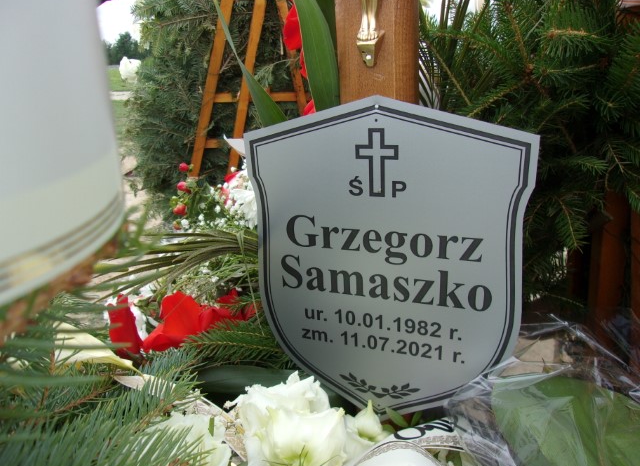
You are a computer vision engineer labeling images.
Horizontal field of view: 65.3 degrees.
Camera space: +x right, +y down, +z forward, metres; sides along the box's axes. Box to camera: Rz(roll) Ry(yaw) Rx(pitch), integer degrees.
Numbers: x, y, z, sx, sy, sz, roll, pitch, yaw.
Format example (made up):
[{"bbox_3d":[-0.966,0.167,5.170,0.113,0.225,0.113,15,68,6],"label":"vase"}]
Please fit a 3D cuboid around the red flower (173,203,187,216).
[{"bbox_3d":[-0.155,-0.026,0.550,0.014,0.013,0.013,-5,20,-6],"label":"red flower"}]

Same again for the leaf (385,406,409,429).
[{"bbox_3d":[0.064,0.153,0.410,0.011,0.028,0.007,-49,9,-9],"label":"leaf"}]

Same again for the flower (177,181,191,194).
[{"bbox_3d":[-0.150,-0.050,0.550,0.014,0.013,0.013,-5,20,-6],"label":"flower"}]

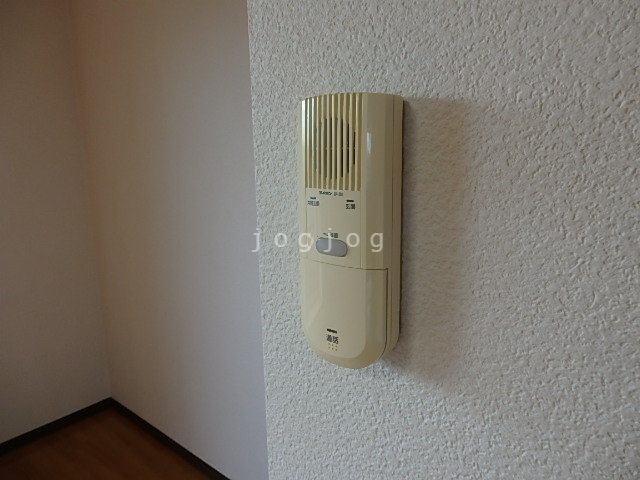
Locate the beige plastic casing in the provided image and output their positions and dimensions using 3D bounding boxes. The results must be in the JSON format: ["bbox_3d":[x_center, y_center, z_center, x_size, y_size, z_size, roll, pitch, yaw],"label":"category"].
[{"bbox_3d":[0.020,-0.004,0.339,0.072,0.194,0.036,6,12,38],"label":"beige plastic casing"}]

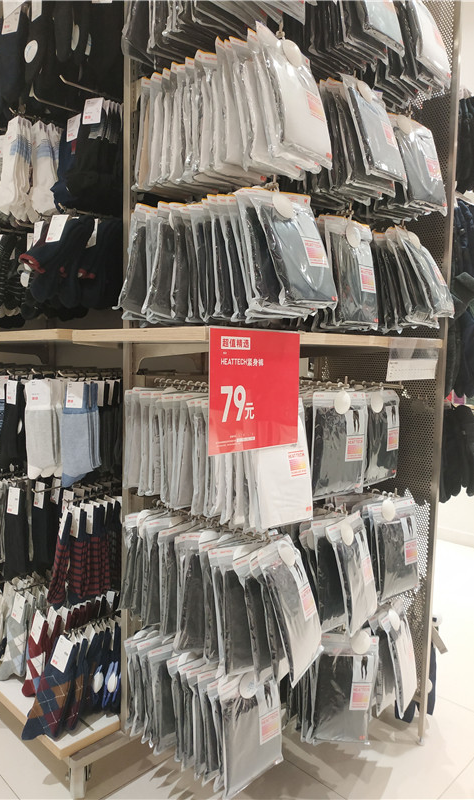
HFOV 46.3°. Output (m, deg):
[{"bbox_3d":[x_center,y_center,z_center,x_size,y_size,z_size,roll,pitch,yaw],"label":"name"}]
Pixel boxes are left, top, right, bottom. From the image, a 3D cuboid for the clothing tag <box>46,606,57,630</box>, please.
[{"bbox_3d":[-0.493,0.591,1.475,0.004,0.066,0.045,17,-3,-37],"label":"clothing tag"}]

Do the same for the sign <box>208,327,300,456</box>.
[{"bbox_3d":[0.038,-0.017,0.998,0.005,0.214,0.240,5,6,44],"label":"sign"}]

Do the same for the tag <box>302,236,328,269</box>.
[{"bbox_3d":[0.154,-0.288,1.085,0.062,0.062,0.004,-8,-9,-44],"label":"tag"}]

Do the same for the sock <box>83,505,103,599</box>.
[{"bbox_3d":[-0.380,0.402,1.470,0.065,0.235,0.025,3,5,28],"label":"sock"}]

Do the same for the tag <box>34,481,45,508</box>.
[{"bbox_3d":[-0.536,0.259,1.507,0.045,0.066,0.004,6,1,39],"label":"tag"}]

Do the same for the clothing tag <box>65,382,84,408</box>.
[{"bbox_3d":[-0.405,-0.012,1.388,0.045,0.066,0.004,1,-5,12],"label":"clothing tag"}]

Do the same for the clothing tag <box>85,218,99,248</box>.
[{"bbox_3d":[-0.373,-0.428,1.430,0.046,0.067,0.006,2,-3,43],"label":"clothing tag"}]

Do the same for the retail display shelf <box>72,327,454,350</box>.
[{"bbox_3d":[0.105,-0.146,1.368,0.429,0.022,0.881,6,7,44],"label":"retail display shelf"}]

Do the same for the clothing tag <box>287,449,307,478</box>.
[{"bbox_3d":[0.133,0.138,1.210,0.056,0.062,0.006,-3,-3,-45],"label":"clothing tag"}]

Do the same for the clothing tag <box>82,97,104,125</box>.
[{"bbox_3d":[-0.360,-0.724,1.390,0.049,0.068,0.006,4,-6,17],"label":"clothing tag"}]

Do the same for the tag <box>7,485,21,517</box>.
[{"bbox_3d":[-0.652,0.296,1.620,0.046,0.075,0.006,4,0,27],"label":"tag"}]

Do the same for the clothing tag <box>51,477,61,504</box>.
[{"bbox_3d":[-0.558,0.280,1.710,0.046,0.074,0.006,2,-5,45],"label":"clothing tag"}]

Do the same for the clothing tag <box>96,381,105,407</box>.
[{"bbox_3d":[-0.370,-0.017,1.480,0.044,0.067,0.006,3,1,21],"label":"clothing tag"}]

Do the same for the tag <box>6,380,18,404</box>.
[{"bbox_3d":[-0.637,-0.021,1.572,0.045,0.066,0.004,7,4,32],"label":"tag"}]

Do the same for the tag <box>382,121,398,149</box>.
[{"bbox_3d":[0.349,-0.606,1.270,0.004,0.060,0.056,-20,-8,39],"label":"tag"}]

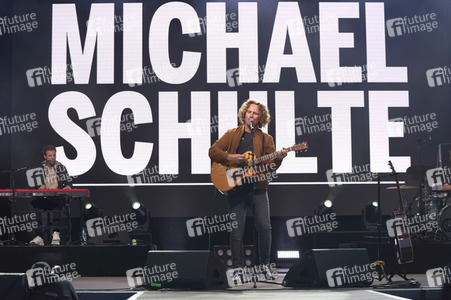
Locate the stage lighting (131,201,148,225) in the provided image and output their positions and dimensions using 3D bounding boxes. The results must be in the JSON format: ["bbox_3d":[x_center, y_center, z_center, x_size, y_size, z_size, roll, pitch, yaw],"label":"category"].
[{"bbox_3d":[-1.386,1.088,17.000,0.340,0.480,0.330,-3,-6,24],"label":"stage lighting"}]

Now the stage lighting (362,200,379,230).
[{"bbox_3d":[2.542,1.147,18.000,0.355,0.510,0.330,1,-6,-12],"label":"stage lighting"}]

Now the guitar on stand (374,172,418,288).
[{"bbox_3d":[1.675,0.793,10.300,0.440,1.120,0.450,-1,-6,6],"label":"guitar on stand"}]

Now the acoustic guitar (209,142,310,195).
[{"bbox_3d":[0.339,0.108,10.220,1.030,0.410,0.130,-18,-3,3],"label":"acoustic guitar"}]

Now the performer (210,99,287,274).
[{"bbox_3d":[0.225,0.405,10.400,0.760,1.820,0.480,-1,-6,10],"label":"performer"}]

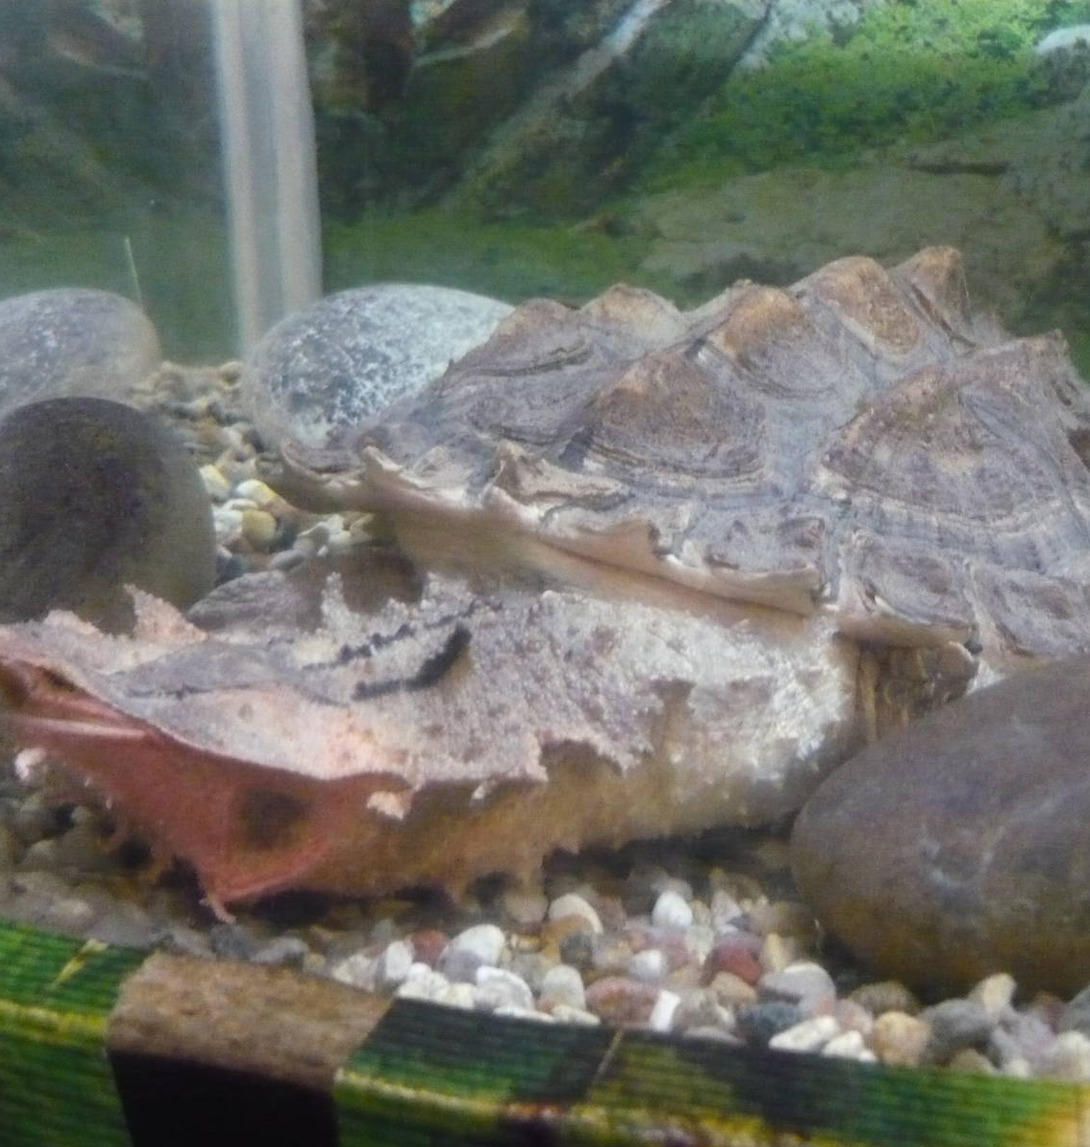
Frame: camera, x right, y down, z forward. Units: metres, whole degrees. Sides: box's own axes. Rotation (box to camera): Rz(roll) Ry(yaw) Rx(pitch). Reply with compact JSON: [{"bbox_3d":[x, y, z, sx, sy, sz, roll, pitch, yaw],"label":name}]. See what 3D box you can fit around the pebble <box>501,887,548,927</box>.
[{"bbox_3d":[-0.007,0.126,0.546,0.017,0.015,0.016,1,20,-1],"label":"pebble"}]

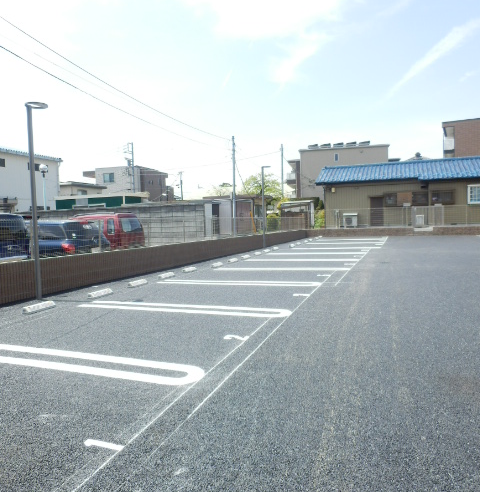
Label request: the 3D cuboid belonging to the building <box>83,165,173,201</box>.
[{"bbox_3d":[-17.310,-7.161,68.703,9.600,9.100,9.800,0,4,18],"label":"building"}]

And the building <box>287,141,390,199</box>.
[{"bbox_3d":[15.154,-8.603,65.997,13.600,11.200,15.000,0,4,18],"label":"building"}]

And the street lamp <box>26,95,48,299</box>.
[{"bbox_3d":[-3.565,-0.791,8.033,0.480,3.550,0.420,0,4,18],"label":"street lamp"}]

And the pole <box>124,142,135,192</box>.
[{"bbox_3d":[-14.073,-7.631,57.357,1.200,11.350,0.700,0,4,18],"label":"pole"}]

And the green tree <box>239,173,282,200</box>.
[{"bbox_3d":[1.706,-3.424,36.160,3.800,5.090,3.800,0,4,18],"label":"green tree"}]

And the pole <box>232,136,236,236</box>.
[{"bbox_3d":[-0.278,-2.840,22.163,0.160,5.190,0.160,-1,4,0],"label":"pole"}]

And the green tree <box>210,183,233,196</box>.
[{"bbox_3d":[-2.367,-4.944,55.184,3.300,5.870,3.300,0,4,18],"label":"green tree"}]

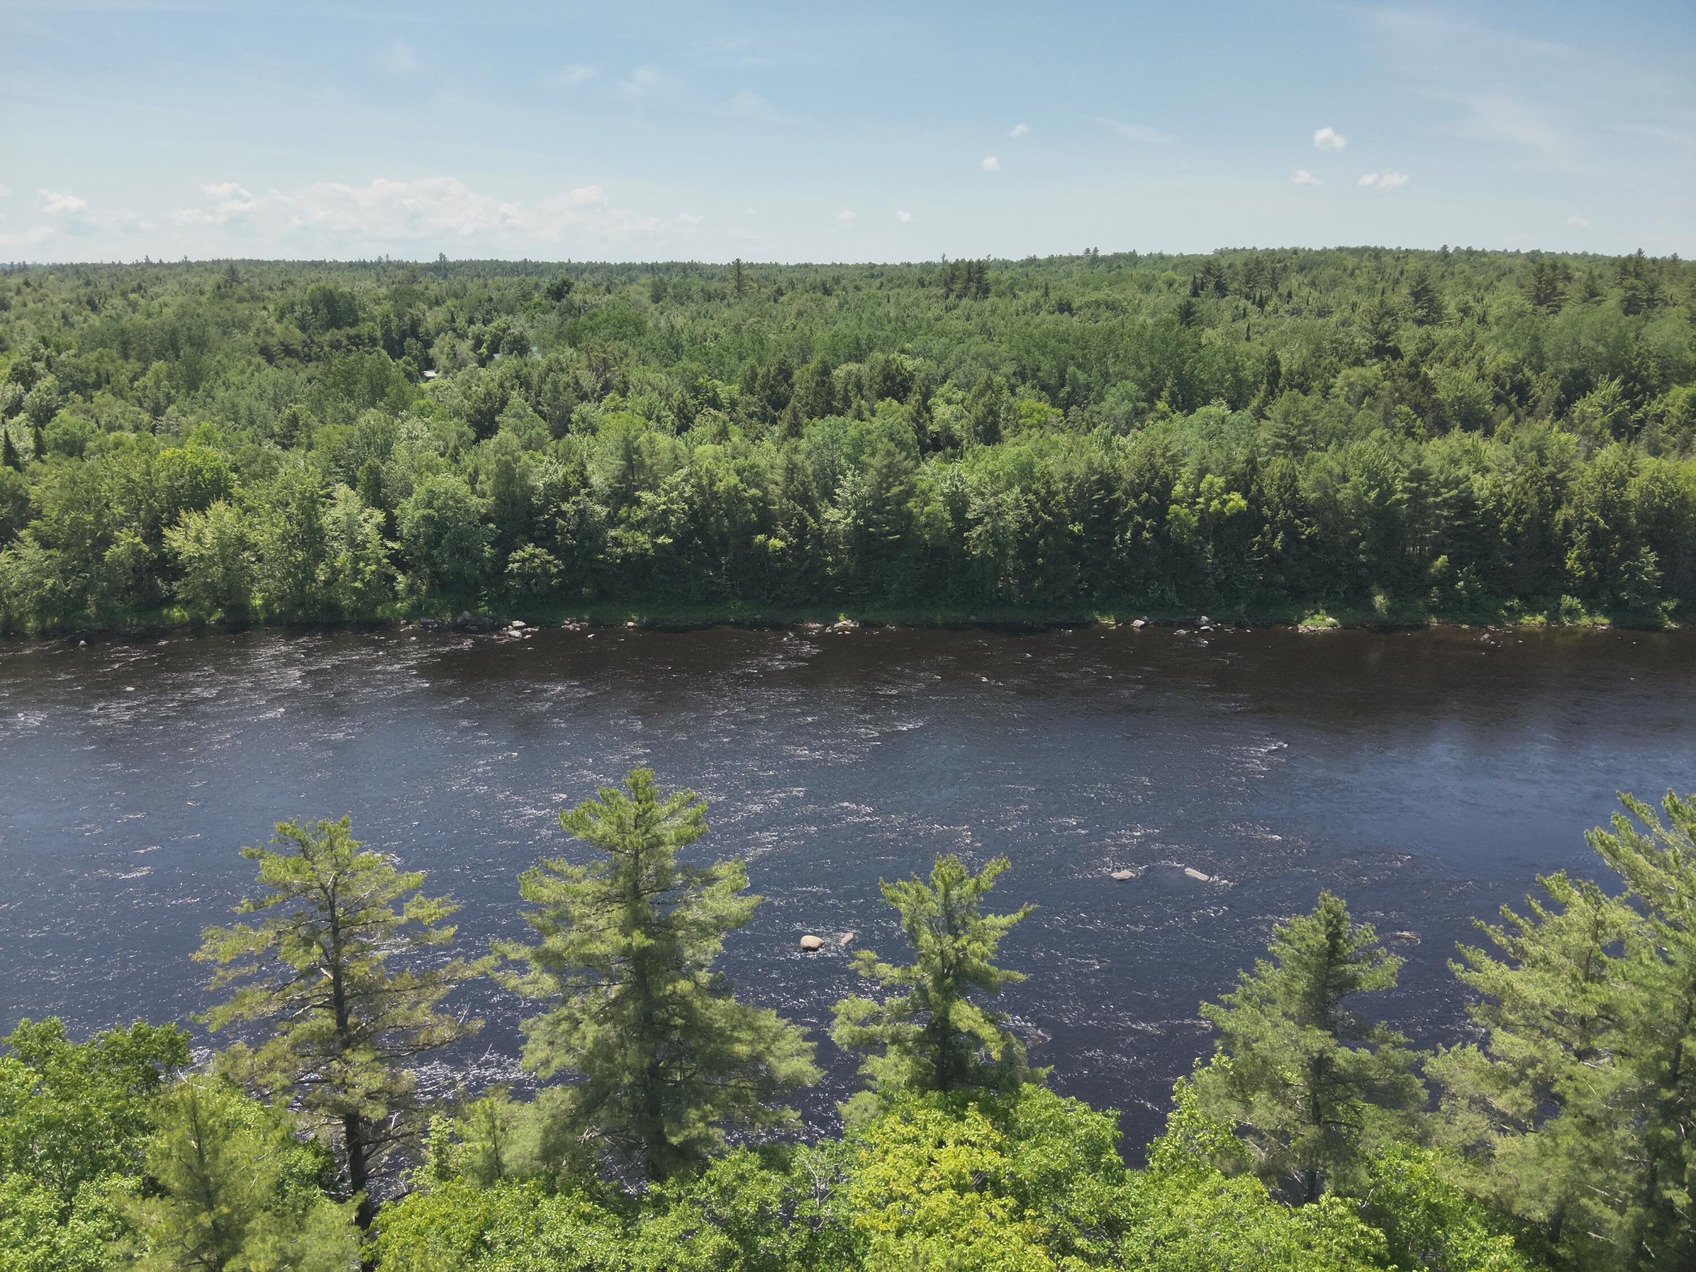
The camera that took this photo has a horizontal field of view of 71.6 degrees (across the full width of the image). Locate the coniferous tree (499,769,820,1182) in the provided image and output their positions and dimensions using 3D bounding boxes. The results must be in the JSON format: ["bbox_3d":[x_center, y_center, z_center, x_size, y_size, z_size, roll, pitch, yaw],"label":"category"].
[{"bbox_3d":[-6.785,13.258,41.919,11.130,18.510,10.670,0,17,0],"label":"coniferous tree"}]

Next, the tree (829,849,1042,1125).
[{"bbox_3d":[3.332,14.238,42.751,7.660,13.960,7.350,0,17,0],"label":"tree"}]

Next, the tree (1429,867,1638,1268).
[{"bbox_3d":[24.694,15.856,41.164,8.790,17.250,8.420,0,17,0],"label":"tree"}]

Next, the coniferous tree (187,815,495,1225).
[{"bbox_3d":[-17.236,14.573,41.808,9.910,17.850,9.500,0,17,0],"label":"coniferous tree"}]

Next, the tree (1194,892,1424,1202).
[{"bbox_3d":[16.580,15.670,42.678,8.050,14.330,7.720,0,17,0],"label":"tree"}]

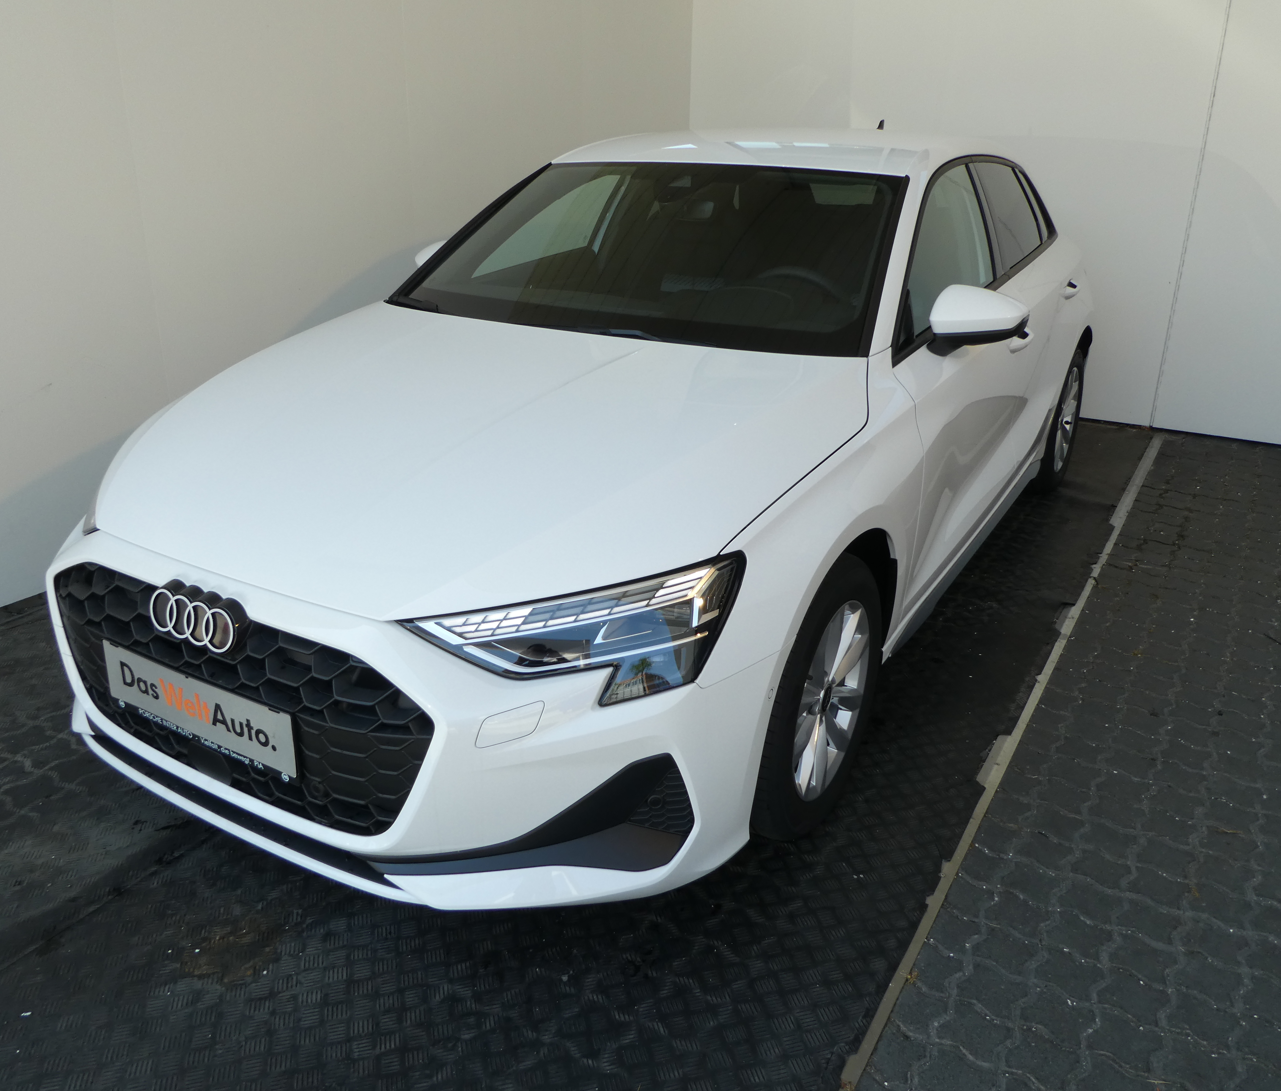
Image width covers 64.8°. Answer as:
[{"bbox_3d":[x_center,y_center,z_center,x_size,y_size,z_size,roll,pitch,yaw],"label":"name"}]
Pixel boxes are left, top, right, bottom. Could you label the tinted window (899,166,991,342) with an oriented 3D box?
[{"bbox_3d":[0.792,-0.797,2.648,0.100,0.420,0.950,-13,11,37],"label":"tinted window"}]

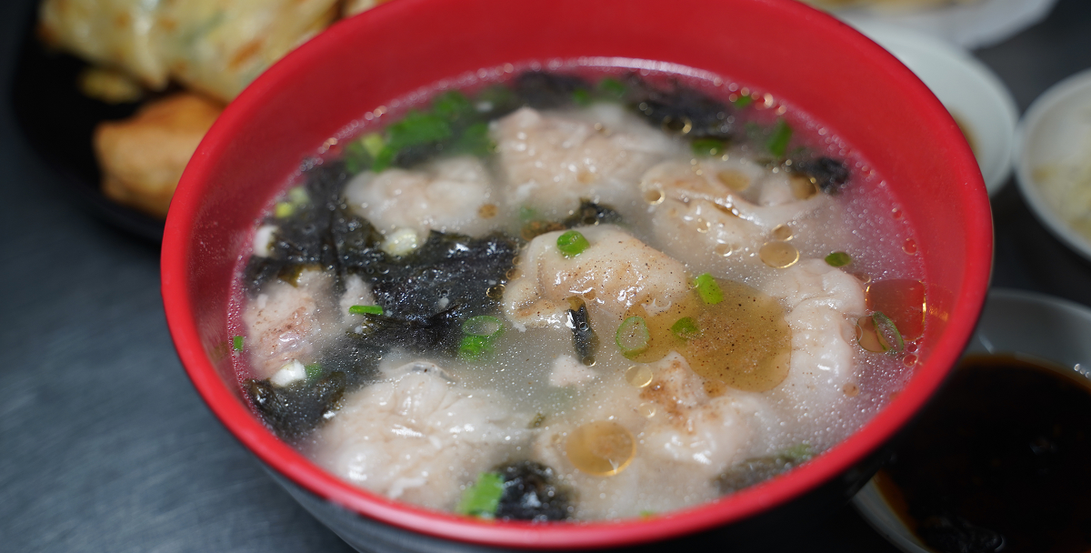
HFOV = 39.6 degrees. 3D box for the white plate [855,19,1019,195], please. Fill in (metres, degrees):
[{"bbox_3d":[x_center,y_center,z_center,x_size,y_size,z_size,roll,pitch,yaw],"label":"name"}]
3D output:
[{"bbox_3d":[0.090,-0.037,0.450,0.095,0.025,0.095,-2,46,3],"label":"white plate"}]

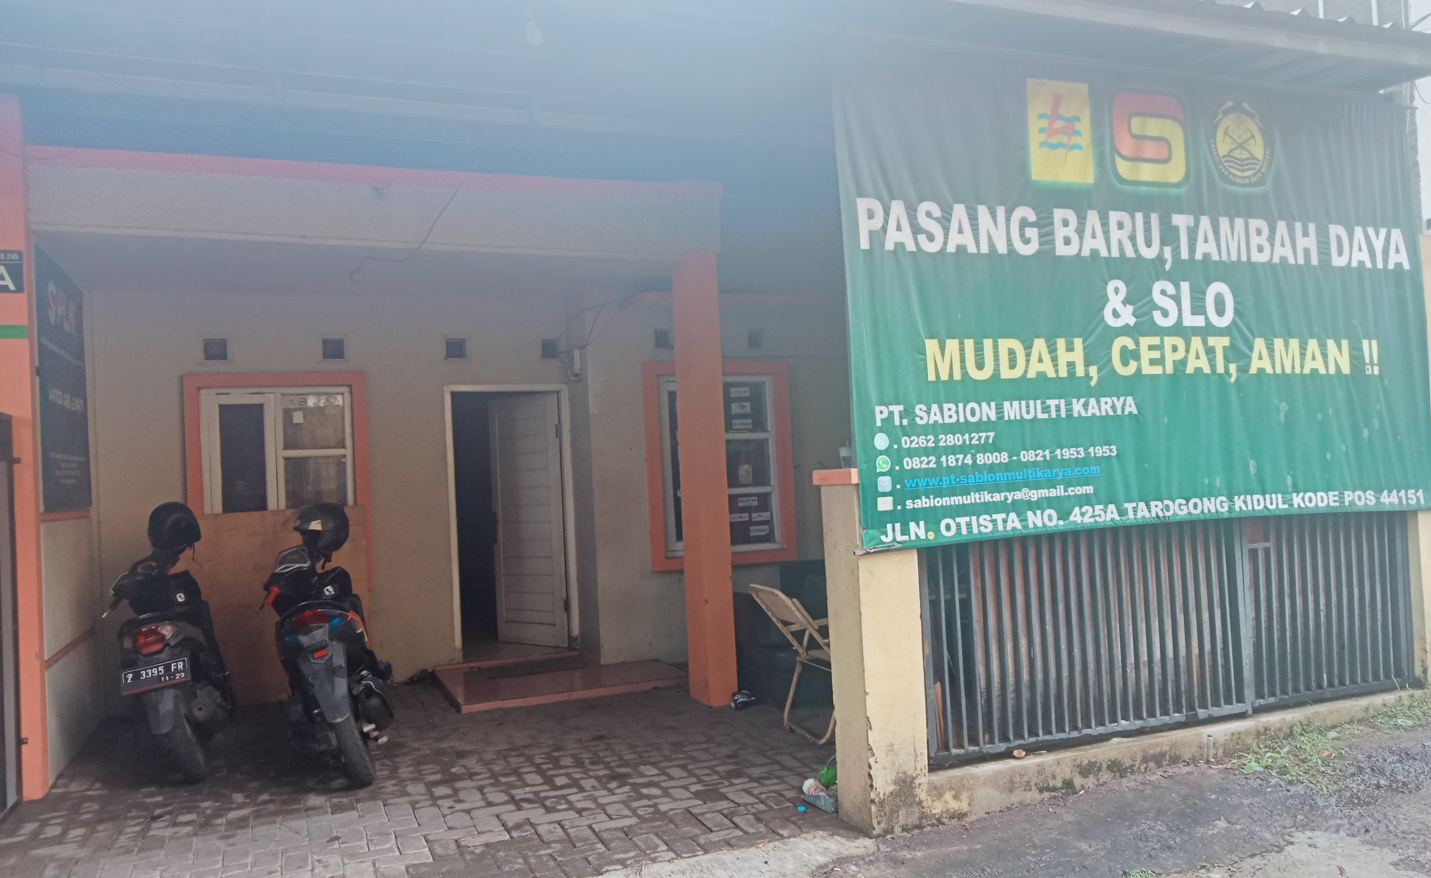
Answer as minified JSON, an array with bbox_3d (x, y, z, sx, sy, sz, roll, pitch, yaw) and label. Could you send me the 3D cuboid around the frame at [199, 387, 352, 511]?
[{"bbox_3d":[-3.071,0.167,8.173,1.000,1.080,0.090,-2,-2,-21],"label":"frame"}]

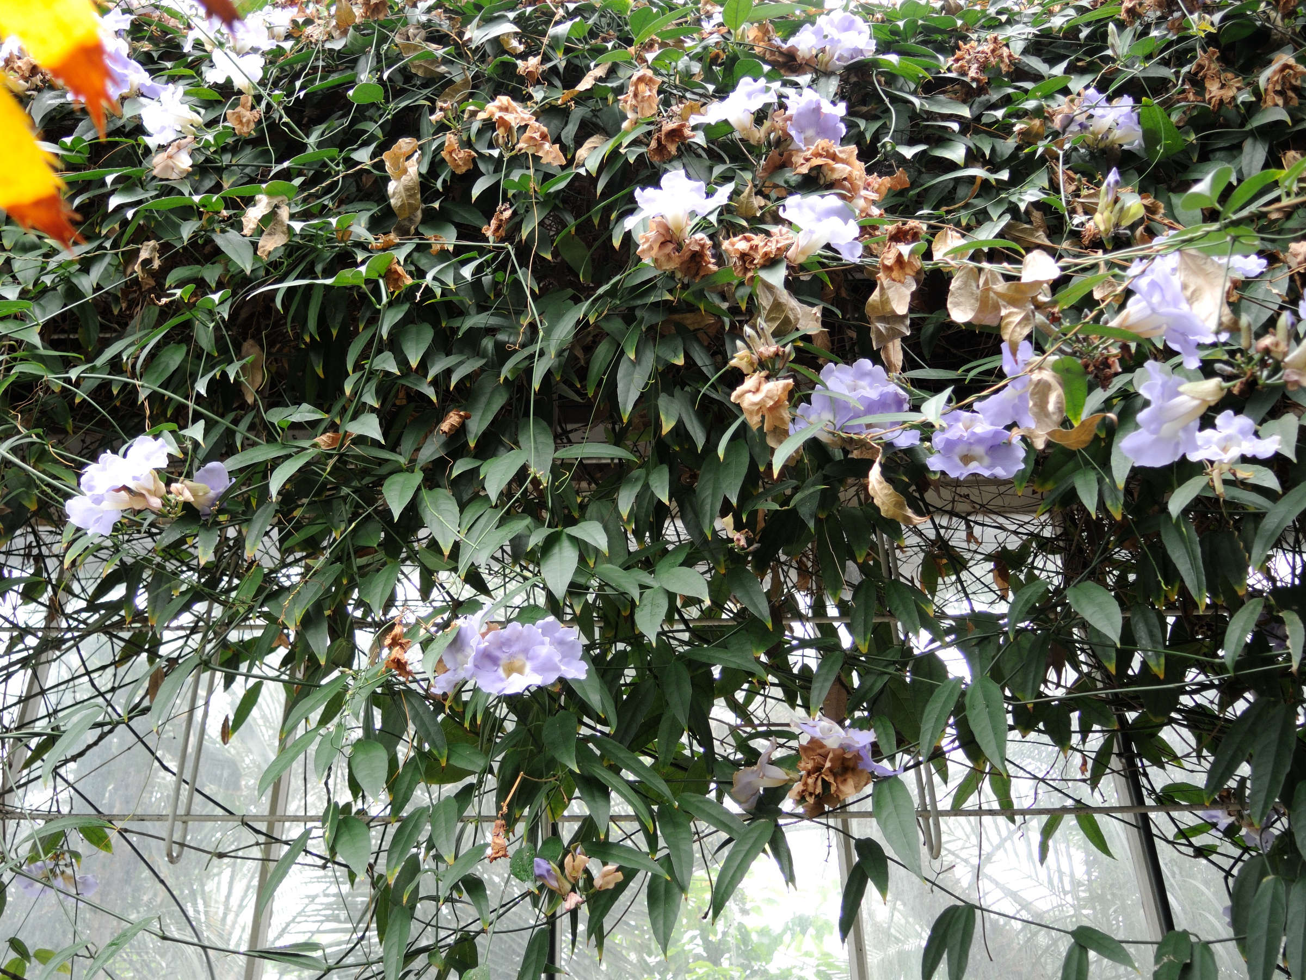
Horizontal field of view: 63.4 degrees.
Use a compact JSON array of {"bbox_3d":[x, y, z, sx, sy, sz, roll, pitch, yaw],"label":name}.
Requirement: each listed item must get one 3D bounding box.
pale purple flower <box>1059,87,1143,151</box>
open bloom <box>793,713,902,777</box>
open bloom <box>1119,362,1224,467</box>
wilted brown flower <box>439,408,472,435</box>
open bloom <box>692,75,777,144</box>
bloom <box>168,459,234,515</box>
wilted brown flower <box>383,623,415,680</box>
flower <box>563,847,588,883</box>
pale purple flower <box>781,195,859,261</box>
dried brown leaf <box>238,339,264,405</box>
[{"bbox_3d":[0.603,-0.498,1.420,0.110,0.080,0.080,-10,-30,15],"label":"pale purple flower"},{"bbox_3d":[0.197,0.259,1.071,0.100,0.052,0.060,-6,-32,6],"label":"open bloom"},{"bbox_3d":[0.488,-0.071,0.998,0.071,0.079,0.075,-27,-39,34],"label":"open bloom"},{"bbox_3d":[-0.271,-0.093,1.450,0.043,0.033,0.035,-2,-29,0],"label":"wilted brown flower"},{"bbox_3d":[0.078,-0.360,1.000,0.082,0.062,0.052,-18,-74,25],"label":"open bloom"},{"bbox_3d":[-0.500,-0.001,1.170,0.060,0.060,0.055,0,-28,-30],"label":"bloom"},{"bbox_3d":[-0.258,0.162,1.071,0.032,0.054,0.031,-2,-32,-1],"label":"wilted brown flower"},{"bbox_3d":[-0.087,0.425,1.200,0.028,0.040,0.028,-2,-29,0],"label":"flower"},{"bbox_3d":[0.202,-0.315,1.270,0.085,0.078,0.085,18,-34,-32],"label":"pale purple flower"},{"bbox_3d":[-0.513,-0.151,1.350,0.036,0.090,0.025,-1,-29,0],"label":"dried brown leaf"}]

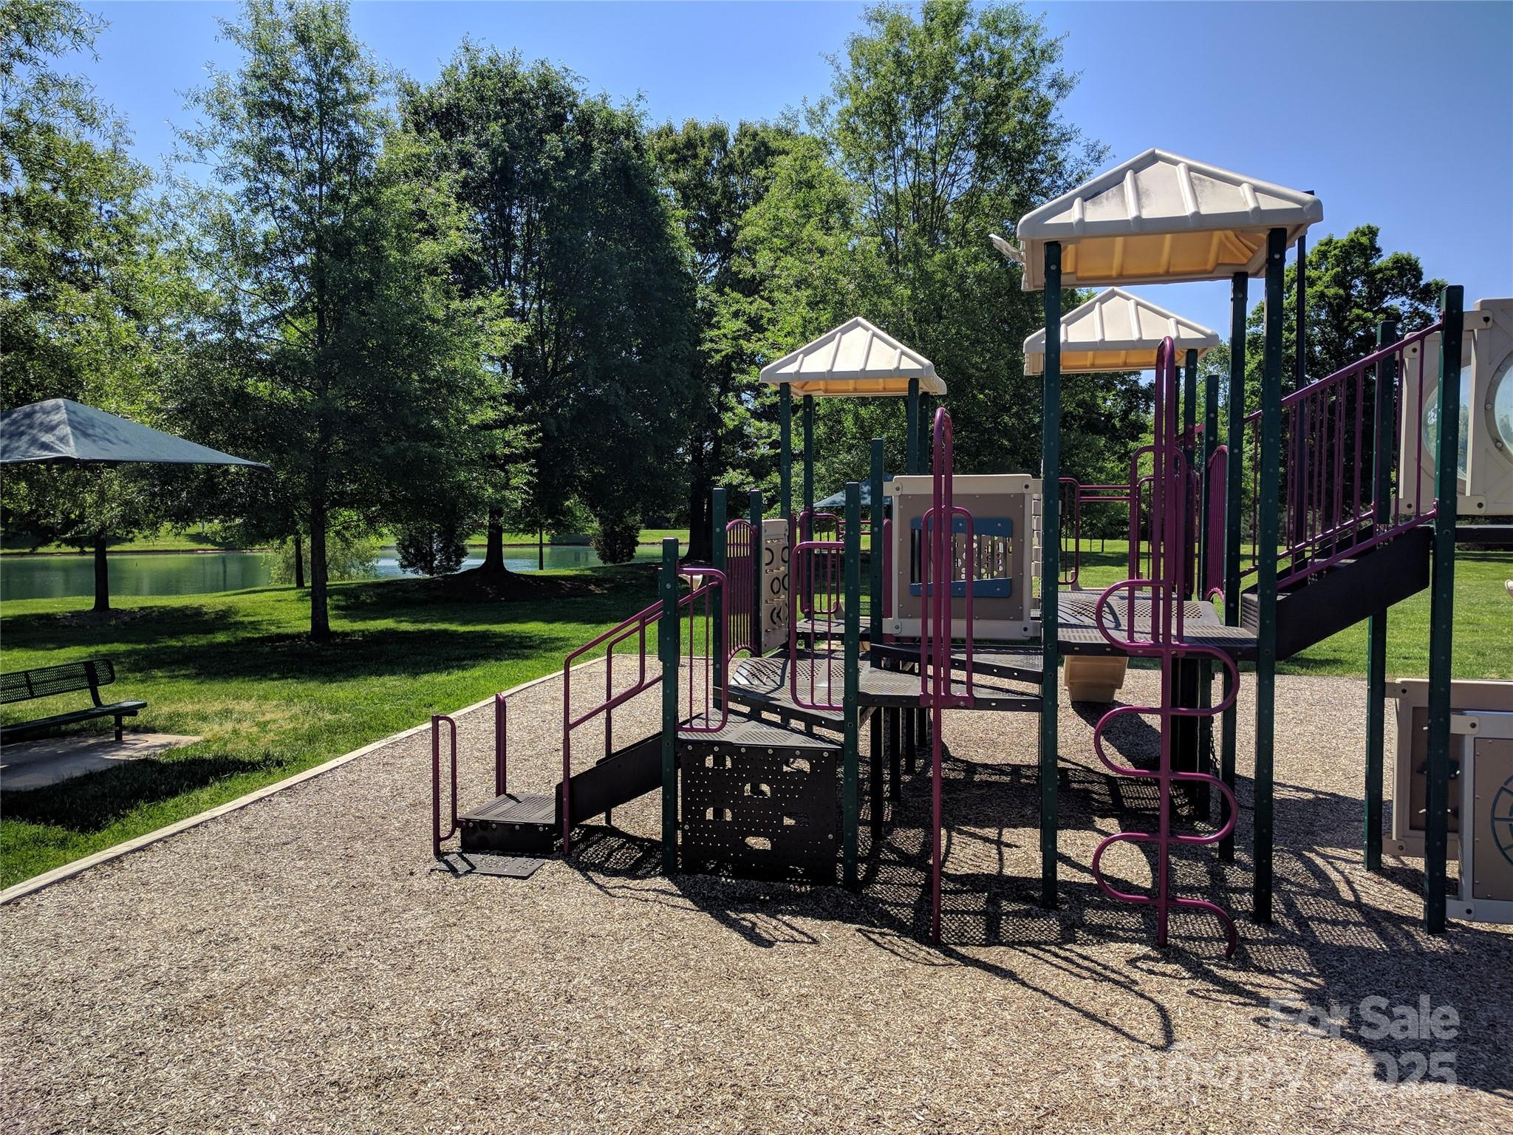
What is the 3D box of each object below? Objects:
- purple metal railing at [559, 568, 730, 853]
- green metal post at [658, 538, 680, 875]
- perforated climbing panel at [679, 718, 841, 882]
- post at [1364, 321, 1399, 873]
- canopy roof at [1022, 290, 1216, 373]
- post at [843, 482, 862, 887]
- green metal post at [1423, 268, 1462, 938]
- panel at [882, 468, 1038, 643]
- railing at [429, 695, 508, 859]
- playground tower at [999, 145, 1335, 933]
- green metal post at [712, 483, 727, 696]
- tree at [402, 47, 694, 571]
[{"bbox_3d":[-0.562,0.847,6.917,1.069,1.723,0.973,1,2,14],"label":"purple metal railing"},{"bbox_3d":[-0.489,0.781,6.417,0.074,1.893,0.074,1,2,14],"label":"green metal post"},{"bbox_3d":[0.132,1.337,6.747,0.950,0.757,0.965,1,2,14],"label":"perforated climbing panel"},{"bbox_3d":[3.537,0.181,6.439,0.074,3.104,0.074,1,2,14],"label":"post"},{"bbox_3d":[2.900,-1.939,9.128,1.396,0.624,1.396,1,2,14],"label":"canopy roof"},{"bbox_3d":[0.518,0.640,6.154,0.074,2.198,0.074,1,2,14],"label":"post"},{"bbox_3d":[3.280,0.231,5.433,0.074,3.081,0.074,1,2,14],"label":"green metal post"},{"bbox_3d":[1.279,-0.058,7.003,0.965,1.005,0.067,1,2,14],"label":"panel"},{"bbox_3d":[-1.791,1.277,7.167,0.089,0.839,0.950,1,2,14],"label":"railing"},{"bbox_3d":[2.159,-0.267,6.237,1.396,4.010,1.396,1,2,14],"label":"playground tower"},{"bbox_3d":[-0.232,0.590,7.418,0.074,2.198,0.074,1,2,14],"label":"green metal post"},{"bbox_3d":[-7.872,-9.728,43.000,11.050,19.860,11.050,0,2,0],"label":"tree"}]

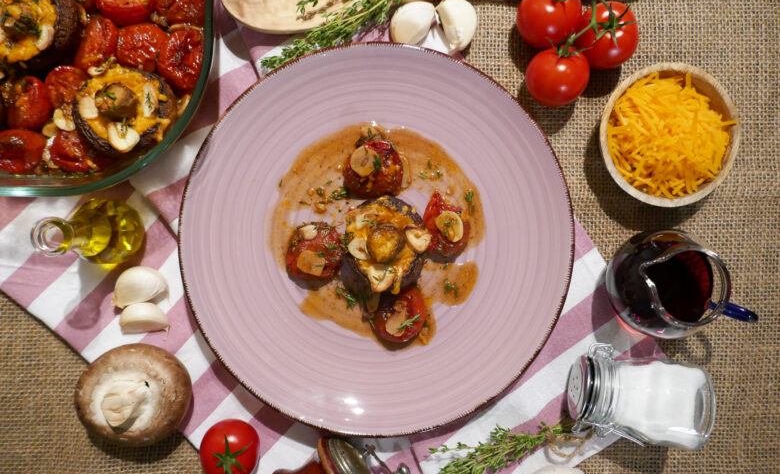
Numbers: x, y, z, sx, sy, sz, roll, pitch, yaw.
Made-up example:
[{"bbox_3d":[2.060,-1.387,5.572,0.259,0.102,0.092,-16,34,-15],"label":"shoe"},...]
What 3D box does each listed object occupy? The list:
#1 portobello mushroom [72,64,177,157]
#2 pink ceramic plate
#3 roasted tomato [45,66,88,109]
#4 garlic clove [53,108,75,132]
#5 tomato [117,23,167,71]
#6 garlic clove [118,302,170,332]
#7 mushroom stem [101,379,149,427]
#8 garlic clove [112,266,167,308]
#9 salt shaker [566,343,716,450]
[{"bbox_3d":[-0.176,-0.085,0.367,0.063,0.039,0.062,0,90,0],"label":"portobello mushroom"},{"bbox_3d":[-0.009,0.002,0.382,0.270,0.025,0.270,0,90,0],"label":"pink ceramic plate"},{"bbox_3d":[-0.220,-0.101,0.371,0.031,0.028,0.031,0,90,0],"label":"roasted tomato"},{"bbox_3d":[-0.214,-0.077,0.356,0.011,0.006,0.017,-38,89,-1],"label":"garlic clove"},{"bbox_3d":[-0.168,-0.129,0.370,0.034,0.029,0.032,0,90,0],"label":"tomato"},{"bbox_3d":[-0.172,0.057,0.380,0.033,0.019,0.021,2,89,0],"label":"garlic clove"},{"bbox_3d":[-0.176,0.111,0.360,0.025,0.025,0.025,0,90,0],"label":"mushroom stem"},{"bbox_3d":[-0.173,0.035,0.377,0.035,0.024,0.027,-11,89,0],"label":"garlic clove"},{"bbox_3d":[0.168,0.110,0.366,0.087,0.057,0.061,9,90,3],"label":"salt shaker"}]

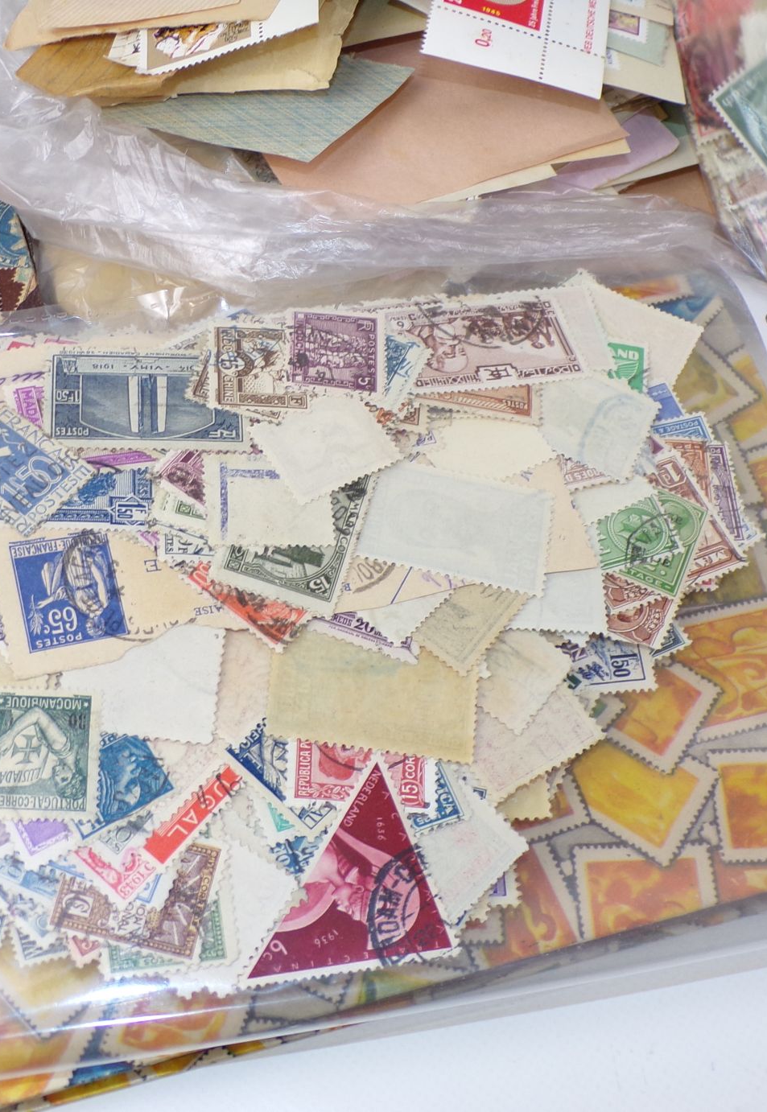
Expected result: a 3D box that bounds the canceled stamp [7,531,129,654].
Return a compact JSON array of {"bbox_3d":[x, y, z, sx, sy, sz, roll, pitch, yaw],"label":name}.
[{"bbox_3d":[-0.057,0.006,0.324,0.018,0.001,0.022,-9,65,-16],"label":"canceled stamp"}]

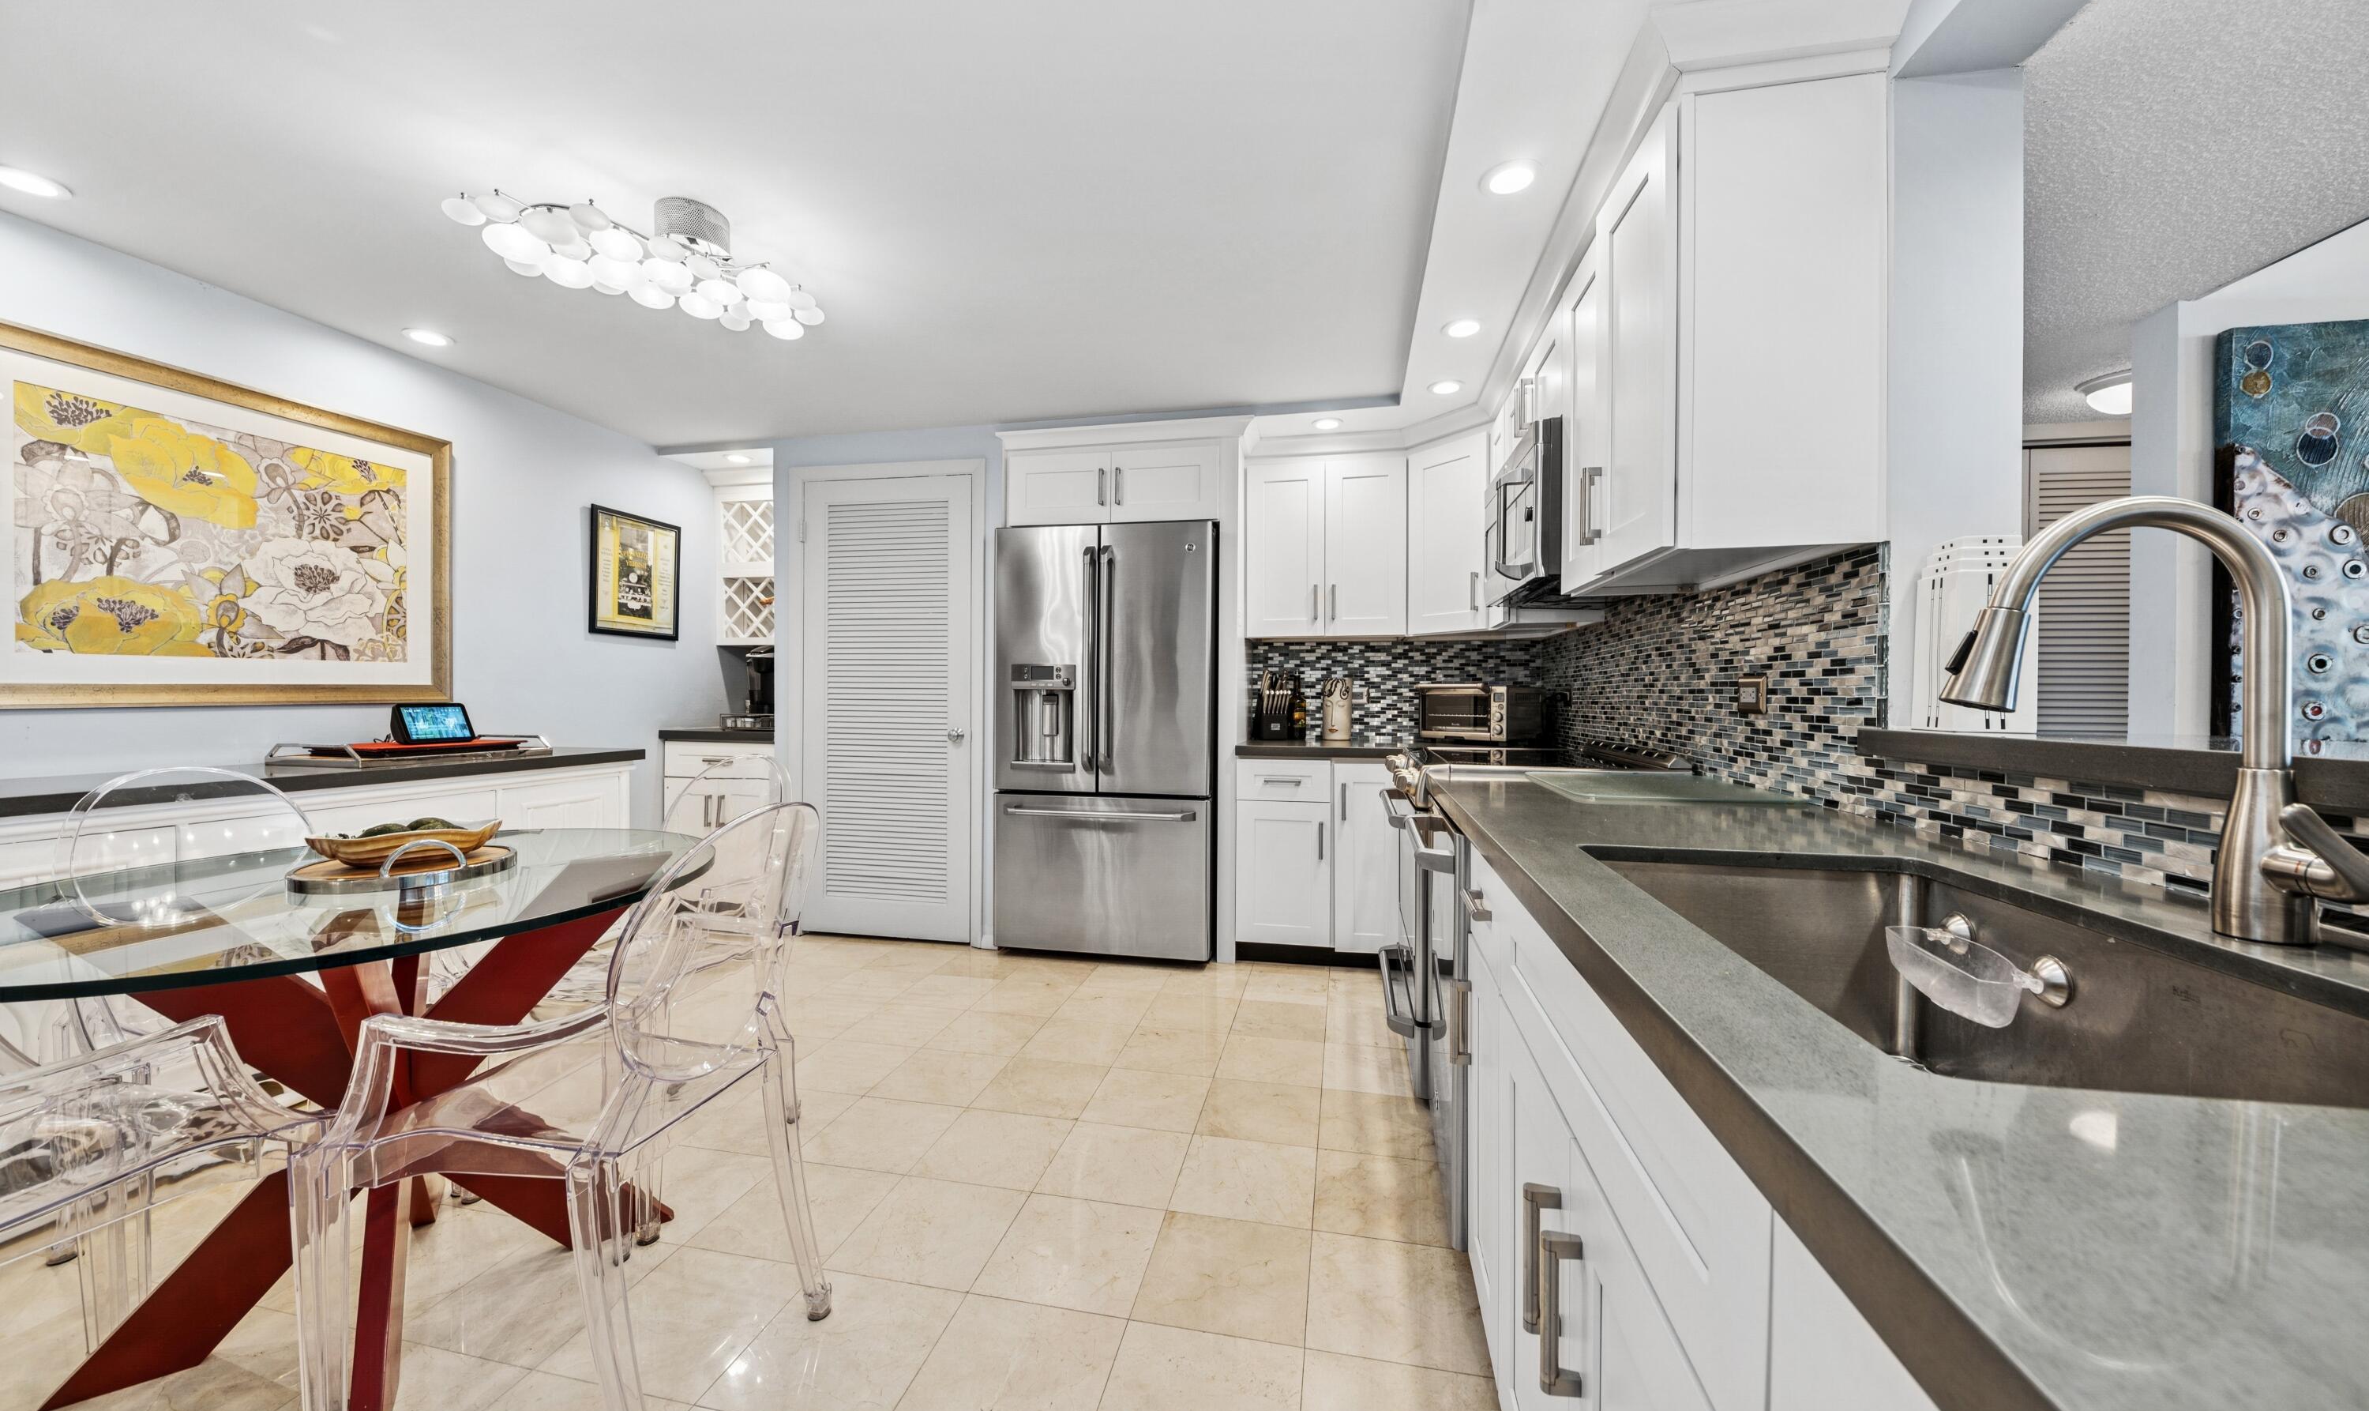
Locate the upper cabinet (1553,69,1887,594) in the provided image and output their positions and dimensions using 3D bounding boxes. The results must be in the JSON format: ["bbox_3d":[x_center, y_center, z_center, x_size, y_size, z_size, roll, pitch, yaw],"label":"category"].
[{"bbox_3d":[1.045,-0.653,1.637,0.330,0.765,0.680,0,1,12],"label":"upper cabinet"}]

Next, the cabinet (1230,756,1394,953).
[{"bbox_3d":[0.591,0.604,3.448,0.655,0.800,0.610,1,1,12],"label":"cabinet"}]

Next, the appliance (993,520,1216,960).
[{"bbox_3d":[-0.275,0.146,3.495,0.910,1.775,0.760,0,1,12],"label":"appliance"}]

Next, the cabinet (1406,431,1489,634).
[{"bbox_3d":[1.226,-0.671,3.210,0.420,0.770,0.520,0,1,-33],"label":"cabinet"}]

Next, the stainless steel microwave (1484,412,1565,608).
[{"bbox_3d":[1.119,-0.519,2.277,0.395,0.410,0.760,1,1,12],"label":"stainless steel microwave"}]

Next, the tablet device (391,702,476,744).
[{"bbox_3d":[-2.449,0.058,2.575,0.092,0.127,0.193,1,1,17],"label":"tablet device"}]

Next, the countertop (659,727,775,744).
[{"bbox_3d":[-2.139,0.147,4.018,0.630,0.045,0.640,1,1,12],"label":"countertop"}]

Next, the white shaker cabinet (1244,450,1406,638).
[{"bbox_3d":[0.630,-0.676,3.483,0.672,0.760,0.330,0,1,12],"label":"white shaker cabinet"}]

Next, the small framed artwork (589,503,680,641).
[{"bbox_3d":[-2.516,-0.589,3.633,0.030,0.557,0.460,0,1,12],"label":"small framed artwork"}]

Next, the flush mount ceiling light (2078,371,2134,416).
[{"bbox_3d":[3.849,-1.258,3.201,0.320,0.120,0.320,1,1,12],"label":"flush mount ceiling light"}]

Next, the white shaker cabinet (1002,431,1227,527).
[{"bbox_3d":[-0.225,-0.919,3.538,0.960,0.360,0.600,0,1,12],"label":"white shaker cabinet"}]

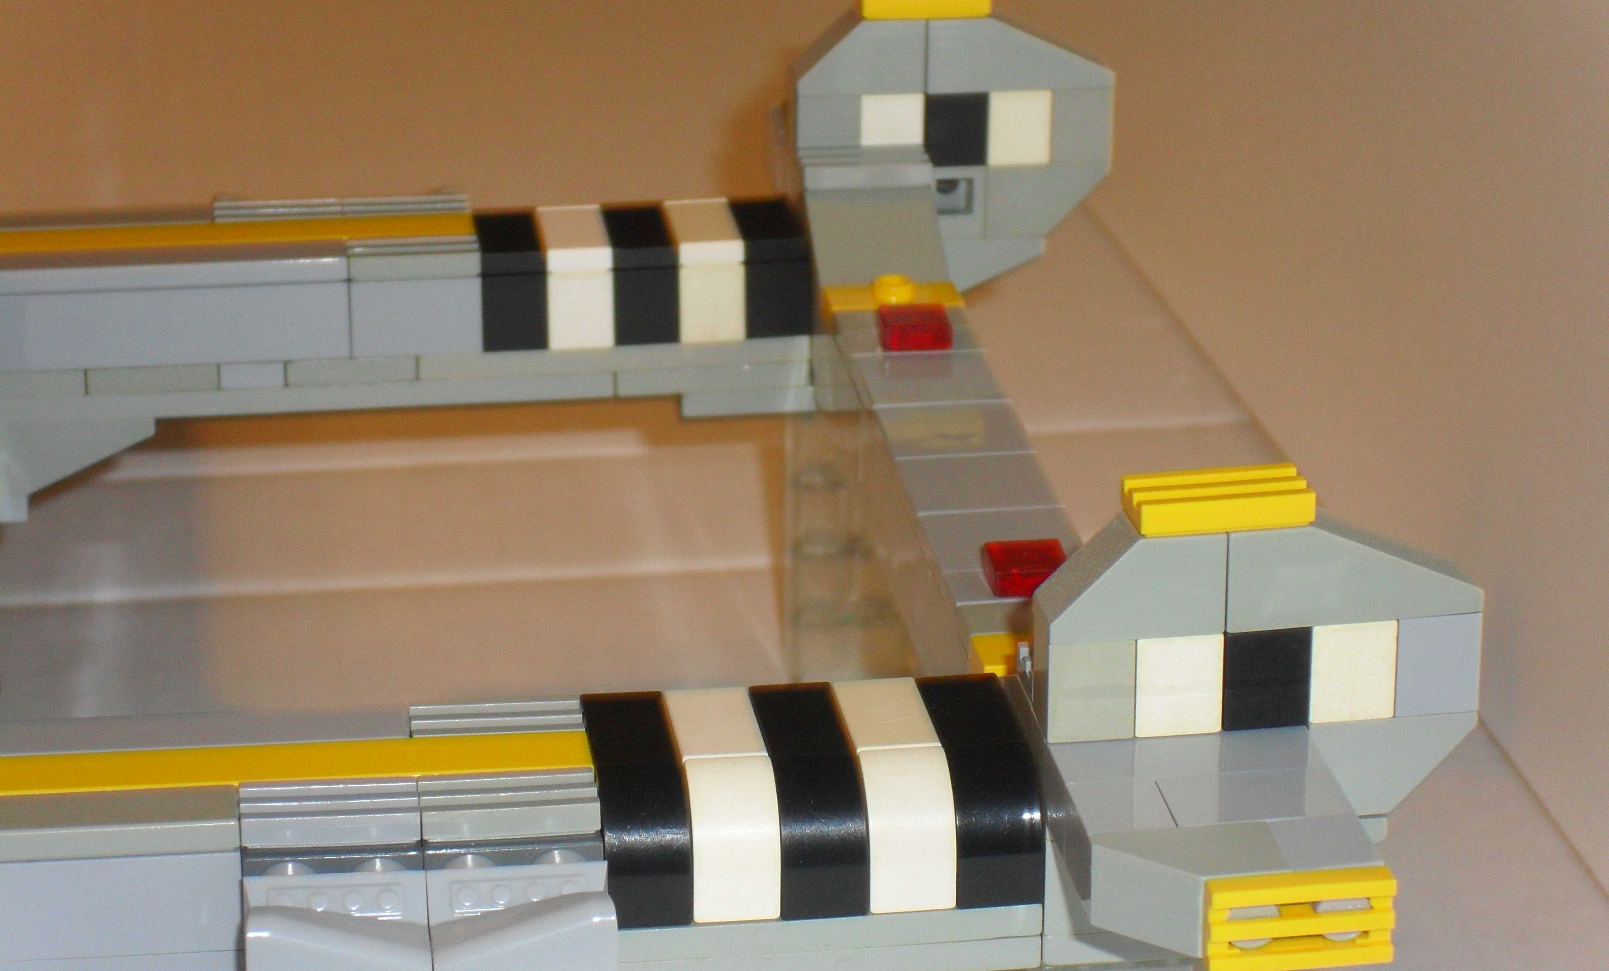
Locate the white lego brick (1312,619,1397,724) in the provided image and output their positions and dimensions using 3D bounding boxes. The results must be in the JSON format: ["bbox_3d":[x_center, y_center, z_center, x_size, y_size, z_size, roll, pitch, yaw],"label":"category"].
[{"bbox_3d":[0.049,0.016,0.445,0.008,0.010,0.008,-3,22,-8],"label":"white lego brick"}]

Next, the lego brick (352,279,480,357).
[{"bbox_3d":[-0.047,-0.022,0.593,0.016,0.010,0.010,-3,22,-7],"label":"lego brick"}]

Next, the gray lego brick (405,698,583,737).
[{"bbox_3d":[-0.029,0.023,0.456,0.016,0.003,0.008,-3,22,-7],"label":"gray lego brick"}]

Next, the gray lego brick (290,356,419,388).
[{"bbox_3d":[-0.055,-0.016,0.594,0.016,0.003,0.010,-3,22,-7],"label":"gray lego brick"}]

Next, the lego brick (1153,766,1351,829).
[{"bbox_3d":[0.040,0.031,0.432,0.016,0.008,0.010,-3,22,-8],"label":"lego brick"}]

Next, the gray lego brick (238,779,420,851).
[{"bbox_3d":[-0.042,0.029,0.435,0.016,0.003,0.008,-3,21,-7],"label":"gray lego brick"}]

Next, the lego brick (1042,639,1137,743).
[{"bbox_3d":[0.026,0.017,0.444,0.008,0.010,0.008,-4,21,-7],"label":"lego brick"}]

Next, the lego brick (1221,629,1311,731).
[{"bbox_3d":[0.041,0.016,0.446,0.008,0.010,0.008,-4,21,-7],"label":"lego brick"}]

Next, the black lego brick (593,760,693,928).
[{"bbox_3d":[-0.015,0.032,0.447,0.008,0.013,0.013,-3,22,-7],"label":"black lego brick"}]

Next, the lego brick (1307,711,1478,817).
[{"bbox_3d":[0.053,0.024,0.451,0.016,0.010,0.008,-4,21,-7],"label":"lego brick"}]

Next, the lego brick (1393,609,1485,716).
[{"bbox_3d":[0.057,0.015,0.445,0.008,0.010,0.008,-3,21,-7],"label":"lego brick"}]

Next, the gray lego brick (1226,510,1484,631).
[{"bbox_3d":[0.049,0.007,0.441,0.024,0.010,0.008,-3,22,-8],"label":"gray lego brick"}]

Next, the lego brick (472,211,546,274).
[{"bbox_3d":[-0.036,-0.030,0.596,0.008,0.003,0.016,-3,22,-8],"label":"lego brick"}]

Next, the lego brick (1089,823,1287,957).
[{"bbox_3d":[0.033,0.035,0.422,0.016,0.008,0.010,-3,22,-8],"label":"lego brick"}]

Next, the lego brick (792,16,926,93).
[{"bbox_3d":[0.006,-0.054,0.601,0.016,0.010,0.008,-2,21,-7],"label":"lego brick"}]

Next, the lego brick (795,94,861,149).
[{"bbox_3d":[0.003,-0.045,0.612,0.008,0.010,0.008,-2,21,-7],"label":"lego brick"}]

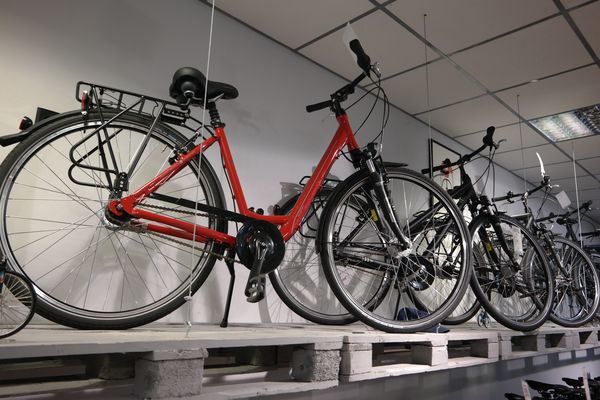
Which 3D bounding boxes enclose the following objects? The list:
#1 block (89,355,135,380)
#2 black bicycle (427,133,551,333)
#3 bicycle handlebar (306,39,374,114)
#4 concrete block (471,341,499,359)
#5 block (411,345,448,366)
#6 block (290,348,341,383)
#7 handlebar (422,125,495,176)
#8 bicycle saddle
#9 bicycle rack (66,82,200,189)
[{"bbox_3d":[-0.567,0.501,1.345,0.138,0.079,0.140,14,-17,-41],"label":"block"},{"bbox_3d":[0.738,0.176,2.553,1.830,1.100,0.610,5,-20,-11],"label":"black bicycle"},{"bbox_3d":[0.167,-0.531,1.992,0.170,0.140,0.610,6,-18,-16],"label":"bicycle handlebar"},{"bbox_3d":[0.954,0.770,2.251,0.138,0.079,0.100,14,-17,-41],"label":"concrete block"},{"bbox_3d":[0.569,0.673,1.905,0.138,0.079,0.100,14,-17,-41],"label":"block"},{"bbox_3d":[0.051,0.547,1.442,0.138,0.079,0.100,14,-17,-41],"label":"block"},{"bbox_3d":[1.003,-0.293,2.757,0.150,0.110,0.630,9,-23,-24],"label":"handlebar"},{"bbox_3d":[-0.362,-0.427,1.683,0.260,0.120,0.200,9,-20,-27],"label":"bicycle saddle"},{"bbox_3d":[-0.566,-0.179,1.491,0.410,0.350,0.150,9,-20,-27],"label":"bicycle rack"}]

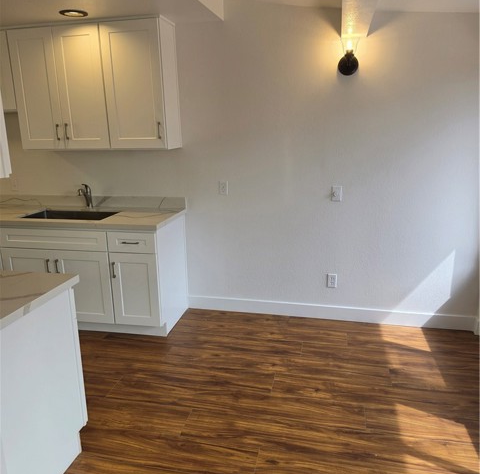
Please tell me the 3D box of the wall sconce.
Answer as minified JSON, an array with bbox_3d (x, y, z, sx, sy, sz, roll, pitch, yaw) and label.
[{"bbox_3d":[0.764,-1.257,2.974,0.140,0.234,0.156,2,15,12],"label":"wall sconce"}]

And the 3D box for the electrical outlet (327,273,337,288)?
[{"bbox_3d":[0.758,0.362,3.490,0.076,0.118,0.011,2,15,12],"label":"electrical outlet"}]

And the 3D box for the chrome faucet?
[{"bbox_3d":[-1.324,-0.345,3.646,0.056,0.220,0.175,2,15,12],"label":"chrome faucet"}]

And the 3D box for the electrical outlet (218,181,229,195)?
[{"bbox_3d":[-0.136,-0.397,3.487,0.076,0.117,0.011,2,15,12],"label":"electrical outlet"}]

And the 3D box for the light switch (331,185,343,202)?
[{"bbox_3d":[0.753,-0.331,3.300,0.078,0.119,0.020,2,15,12],"label":"light switch"}]

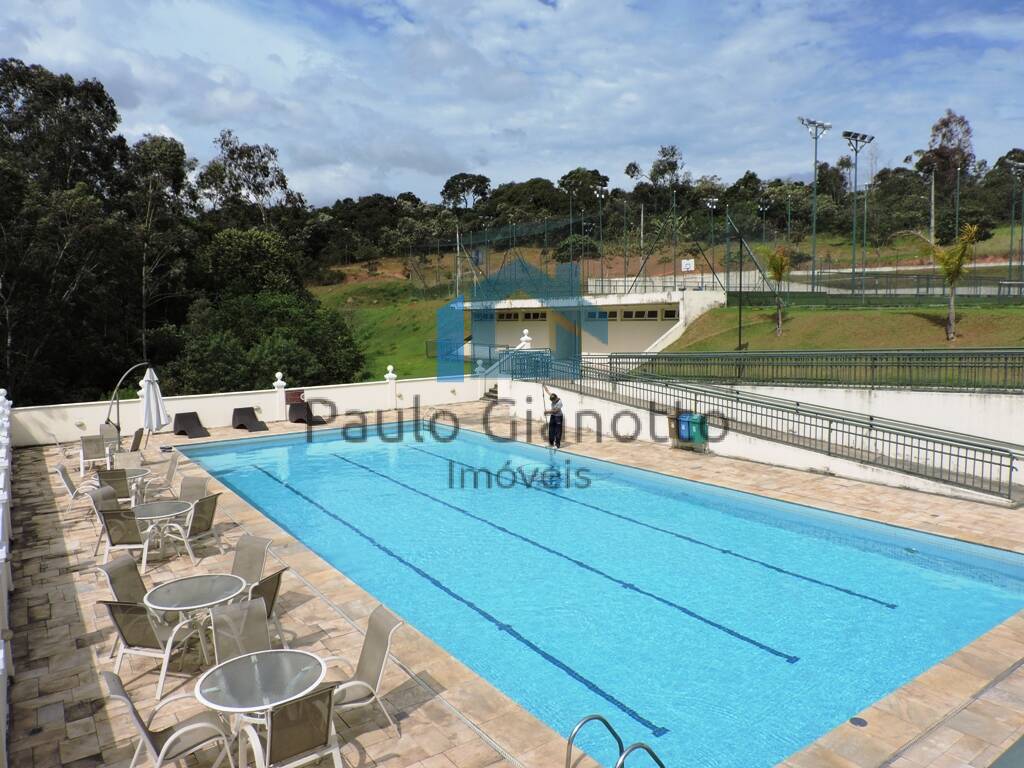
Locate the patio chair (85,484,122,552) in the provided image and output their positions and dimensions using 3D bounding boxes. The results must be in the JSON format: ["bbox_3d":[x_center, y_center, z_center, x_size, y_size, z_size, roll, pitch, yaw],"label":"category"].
[{"bbox_3d":[-6.229,2.200,11.340,0.790,0.970,0.600,0,6,14],"label":"patio chair"}]

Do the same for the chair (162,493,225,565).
[{"bbox_3d":[-4.891,2.208,10.949,0.740,0.990,0.590,1,6,21],"label":"chair"}]

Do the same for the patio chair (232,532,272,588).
[{"bbox_3d":[-3.255,2.417,8.453,0.590,0.990,0.740,1,6,23],"label":"patio chair"}]

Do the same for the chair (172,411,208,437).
[{"bbox_3d":[-10.096,1.302,22.447,0.640,0.670,1.200,-6,8,-42],"label":"chair"}]

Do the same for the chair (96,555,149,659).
[{"bbox_3d":[-4.441,2.682,8.570,0.710,1.060,0.600,0,6,8],"label":"chair"}]

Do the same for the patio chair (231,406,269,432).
[{"bbox_3d":[-9.548,1.289,25.978,0.670,0.730,1.450,-5,7,-37],"label":"patio chair"}]

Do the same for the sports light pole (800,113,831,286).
[{"bbox_3d":[13.479,-7.800,31.600,2.100,8.384,0.550,-5,7,-35],"label":"sports light pole"}]

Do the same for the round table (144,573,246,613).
[{"bbox_3d":[-3.429,2.622,7.778,1.020,0.720,1.020,-5,7,-35],"label":"round table"}]

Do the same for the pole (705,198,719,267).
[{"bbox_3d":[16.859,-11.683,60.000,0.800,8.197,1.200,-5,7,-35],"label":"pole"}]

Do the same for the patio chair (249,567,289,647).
[{"bbox_3d":[-2.870,2.512,7.661,0.790,0.970,0.600,2,6,25],"label":"patio chair"}]

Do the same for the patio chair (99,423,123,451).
[{"bbox_3d":[-11.600,1.730,20.130,0.600,1.060,0.710,0,6,10],"label":"patio chair"}]

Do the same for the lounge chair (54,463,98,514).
[{"bbox_3d":[-8.300,2.015,13.677,0.740,0.990,0.590,-3,6,-20],"label":"lounge chair"}]

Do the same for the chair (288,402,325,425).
[{"bbox_3d":[-7.405,1.069,25.713,0.740,0.740,1.350,-5,7,-40],"label":"chair"}]

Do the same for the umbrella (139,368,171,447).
[{"bbox_3d":[-11.230,0.739,22.335,0.750,2.471,0.720,-5,7,-35],"label":"umbrella"}]

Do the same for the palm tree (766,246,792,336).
[{"bbox_3d":[9.392,-3.254,24.842,0.950,3.158,0.950,1,6,21],"label":"palm tree"}]

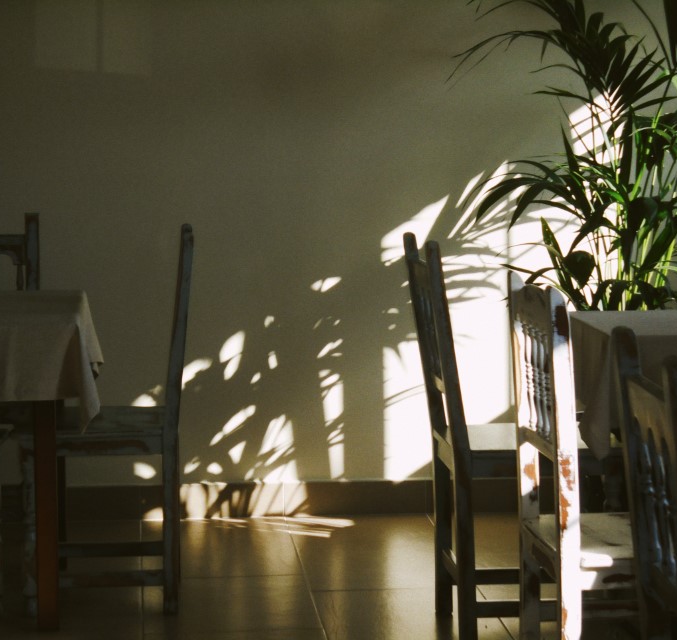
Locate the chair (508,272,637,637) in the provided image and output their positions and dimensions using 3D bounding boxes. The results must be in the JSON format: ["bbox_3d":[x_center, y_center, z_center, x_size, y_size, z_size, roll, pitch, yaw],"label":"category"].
[{"bbox_3d":[0.571,0.387,4.327,0.430,0.935,0.455,-1,6,-8],"label":"chair"}]

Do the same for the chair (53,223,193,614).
[{"bbox_3d":[-0.585,0.238,5.862,0.440,0.935,0.455,-1,6,-5],"label":"chair"}]

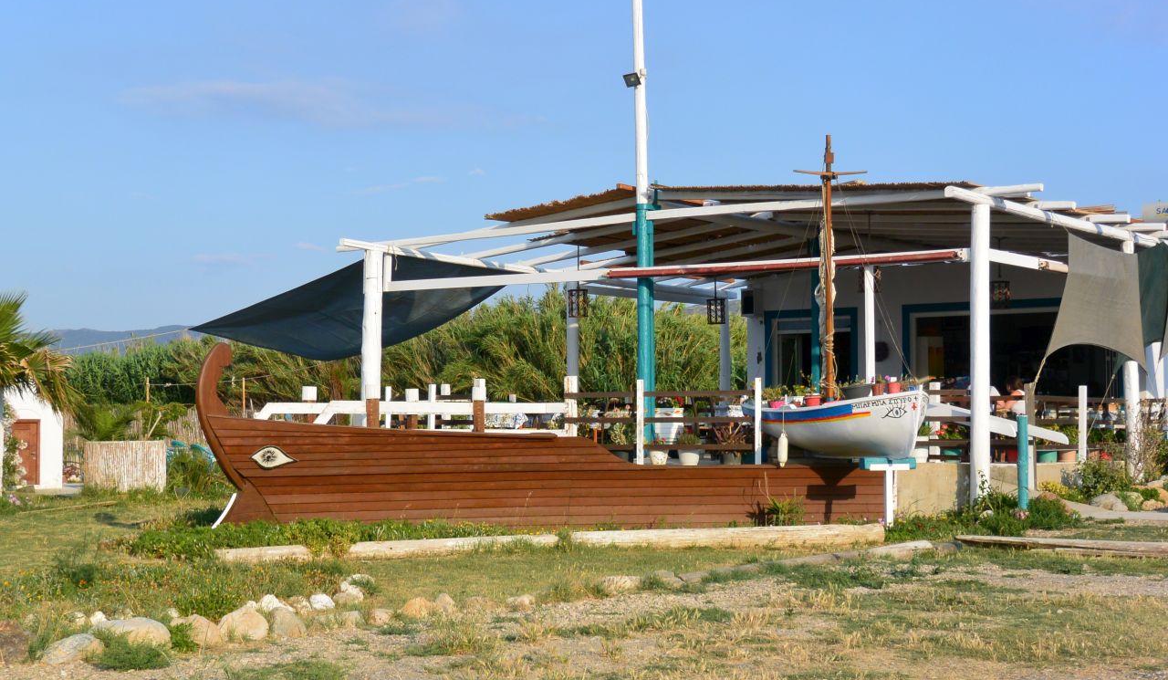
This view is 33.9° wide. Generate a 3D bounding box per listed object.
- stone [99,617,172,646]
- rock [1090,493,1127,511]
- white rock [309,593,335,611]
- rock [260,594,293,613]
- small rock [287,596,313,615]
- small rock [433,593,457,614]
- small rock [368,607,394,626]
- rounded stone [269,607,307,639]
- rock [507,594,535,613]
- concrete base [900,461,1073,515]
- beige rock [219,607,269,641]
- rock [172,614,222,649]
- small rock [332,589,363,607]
[{"bbox_3d":[-2.868,1.875,12.216,0.478,0.210,0.330,0,-1,0],"label":"stone"},{"bbox_3d":[7.261,2.250,26.509,0.495,0.245,0.418,0,-2,0],"label":"rock"},{"bbox_3d":[-2.041,2.037,14.887,0.195,0.124,0.165,0,-2,0],"label":"white rock"},{"bbox_3d":[-2.187,1.892,13.589,0.246,0.181,0.196,0,-1,0],"label":"rock"},{"bbox_3d":[-2.153,2.011,14.494,0.190,0.147,0.160,0,-2,0],"label":"small rock"},{"bbox_3d":[-1.063,2.014,14.617,0.178,0.149,0.150,0,-2,0],"label":"small rock"},{"bbox_3d":[-1.413,1.930,13.317,0.184,0.121,0.156,0,-1,0],"label":"small rock"},{"bbox_3d":[-1.962,1.874,12.681,0.254,0.218,0.214,0,-1,0],"label":"rounded stone"},{"bbox_3d":[-0.463,1.945,14.167,0.203,0.135,0.161,0,-1,0],"label":"rock"},{"bbox_3d":[4.873,1.816,23.150,2.186,0.682,0.900,0,-1,0],"label":"concrete base"},{"bbox_3d":[-2.310,1.924,12.974,0.339,0.228,0.285,0,-2,0],"label":"beige rock"},{"bbox_3d":[-2.545,1.912,12.574,0.317,0.221,0.267,0,-2,0],"label":"rock"},{"bbox_3d":[-1.798,1.961,14.585,0.236,0.139,0.188,0,-1,0],"label":"small rock"}]

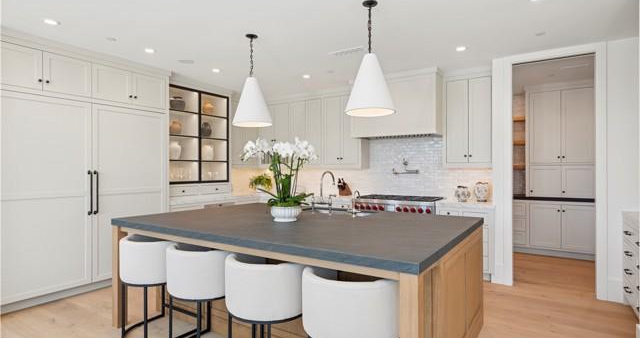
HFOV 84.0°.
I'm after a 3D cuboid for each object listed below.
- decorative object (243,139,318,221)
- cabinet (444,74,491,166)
[{"bbox_3d":[-0.350,0.077,3.060,0.620,0.725,0.500,0,0,-6],"label":"decorative object"},{"bbox_3d":[2.101,-0.627,4.953,0.676,1.230,0.330,0,0,33],"label":"cabinet"}]

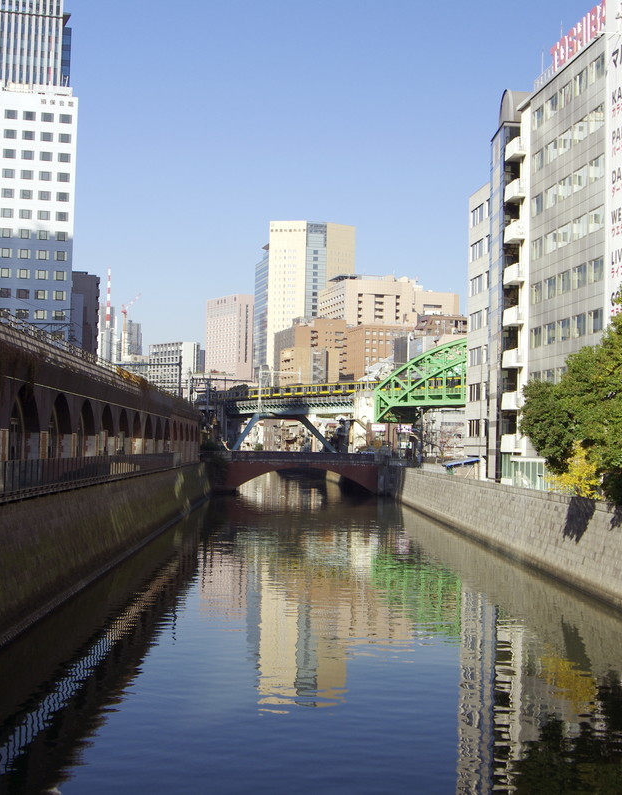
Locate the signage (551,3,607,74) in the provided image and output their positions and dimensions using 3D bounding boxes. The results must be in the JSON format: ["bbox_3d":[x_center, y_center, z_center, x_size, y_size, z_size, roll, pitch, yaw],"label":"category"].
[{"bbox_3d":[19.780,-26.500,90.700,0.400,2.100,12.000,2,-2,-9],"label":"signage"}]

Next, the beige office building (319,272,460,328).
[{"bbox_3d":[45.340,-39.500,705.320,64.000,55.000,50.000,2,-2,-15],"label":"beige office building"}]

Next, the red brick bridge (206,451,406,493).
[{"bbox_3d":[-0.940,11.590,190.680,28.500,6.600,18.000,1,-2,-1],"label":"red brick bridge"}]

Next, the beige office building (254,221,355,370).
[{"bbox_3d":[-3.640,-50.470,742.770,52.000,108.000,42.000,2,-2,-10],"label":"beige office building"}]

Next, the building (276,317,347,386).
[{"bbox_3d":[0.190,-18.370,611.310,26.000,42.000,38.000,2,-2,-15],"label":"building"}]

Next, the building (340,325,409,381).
[{"bbox_3d":[28.830,-15.530,593.200,24.000,40.000,35.000,2,-2,-15],"label":"building"}]

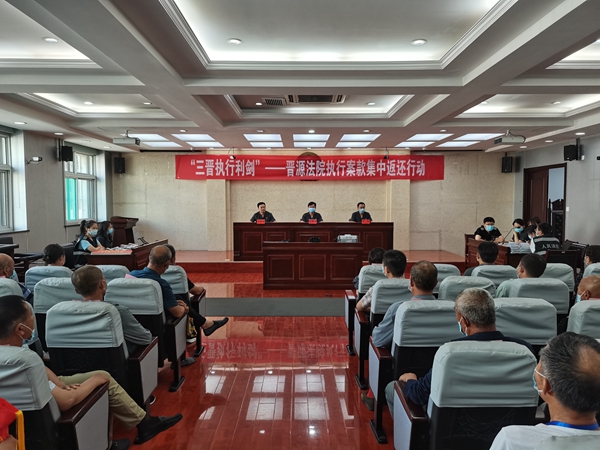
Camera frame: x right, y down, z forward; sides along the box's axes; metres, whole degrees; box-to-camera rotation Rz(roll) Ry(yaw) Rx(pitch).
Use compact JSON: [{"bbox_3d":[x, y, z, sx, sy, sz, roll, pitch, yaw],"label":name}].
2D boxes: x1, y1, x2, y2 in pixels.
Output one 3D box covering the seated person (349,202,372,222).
[{"bbox_3d":[1.460,0.105,10.872,0.580,1.310,0.720,0,3,0],"label":"seated person"}]

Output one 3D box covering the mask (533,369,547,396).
[{"bbox_3d":[0.861,0.531,1.530,0.140,0.100,0.080,-1,3,-10],"label":"mask"}]

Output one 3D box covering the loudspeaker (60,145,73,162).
[{"bbox_3d":[-5.236,-1.603,10.161,0.240,0.360,0.240,-1,11,-31],"label":"loudspeaker"}]

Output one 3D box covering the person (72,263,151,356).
[{"bbox_3d":[-1.330,0.797,3.378,0.600,1.180,0.800,0,3,4],"label":"person"}]

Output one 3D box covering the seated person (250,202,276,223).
[{"bbox_3d":[-0.870,0.105,10.872,0.600,1.310,0.720,0,3,0],"label":"seated person"}]

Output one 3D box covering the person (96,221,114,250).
[{"bbox_3d":[-3.280,0.536,7.891,0.750,1.210,0.450,0,3,3],"label":"person"}]

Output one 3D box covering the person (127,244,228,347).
[{"bbox_3d":[-1.120,0.755,4.147,0.720,1.180,0.850,1,3,10],"label":"person"}]

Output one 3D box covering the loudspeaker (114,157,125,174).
[{"bbox_3d":[-5.126,-1.695,12.842,0.280,0.430,0.270,-1,8,-14],"label":"loudspeaker"}]

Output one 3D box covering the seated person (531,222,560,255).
[{"bbox_3d":[3.840,0.572,7.142,0.500,1.220,0.750,-1,3,-15],"label":"seated person"}]

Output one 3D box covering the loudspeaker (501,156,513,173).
[{"bbox_3d":[5.493,-1.583,11.931,0.270,0.420,0.260,1,11,15],"label":"loudspeaker"}]

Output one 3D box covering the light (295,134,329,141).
[{"bbox_3d":[0.277,-2.151,11.036,0.855,0.060,1.020,0,2,0],"label":"light"}]

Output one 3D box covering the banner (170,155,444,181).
[{"bbox_3d":[0.294,-1.643,12.970,7.756,0.711,0.050,0,2,0],"label":"banner"}]

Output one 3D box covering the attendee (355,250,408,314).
[{"bbox_3d":[0.840,0.786,4.248,0.580,1.200,0.820,0,2,-3],"label":"attendee"}]

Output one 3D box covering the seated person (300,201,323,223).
[{"bbox_3d":[0.308,0.091,11.281,0.550,1.320,0.750,0,2,0],"label":"seated person"}]

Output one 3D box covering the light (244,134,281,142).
[{"bbox_3d":[-0.885,-2.151,11.036,0.855,0.060,1.020,0,2,0],"label":"light"}]

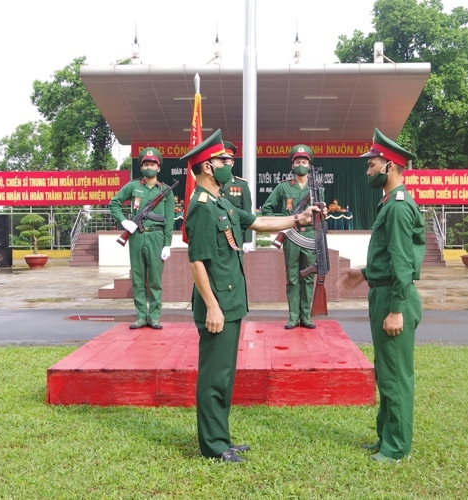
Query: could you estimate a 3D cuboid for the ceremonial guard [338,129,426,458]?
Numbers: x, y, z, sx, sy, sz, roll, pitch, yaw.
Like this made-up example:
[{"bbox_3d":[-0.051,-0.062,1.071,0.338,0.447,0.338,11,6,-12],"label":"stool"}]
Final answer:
[{"bbox_3d":[0.817,0.233,4.157,0.480,1.800,0.520,0,1,-3],"label":"ceremonial guard"}]

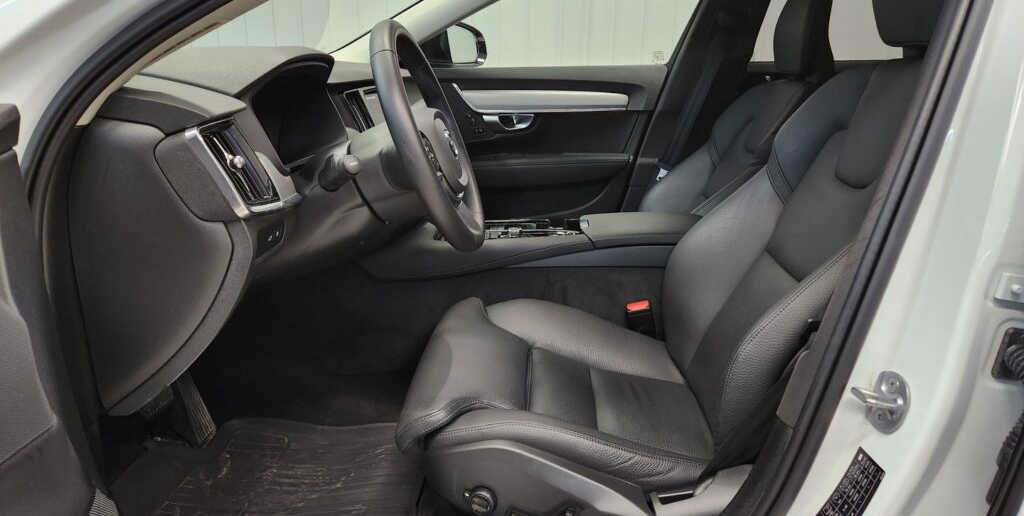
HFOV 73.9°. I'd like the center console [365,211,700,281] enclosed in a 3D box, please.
[{"bbox_3d":[0.085,-0.017,1.472,0.760,0.130,0.260,1,15,2],"label":"center console"}]

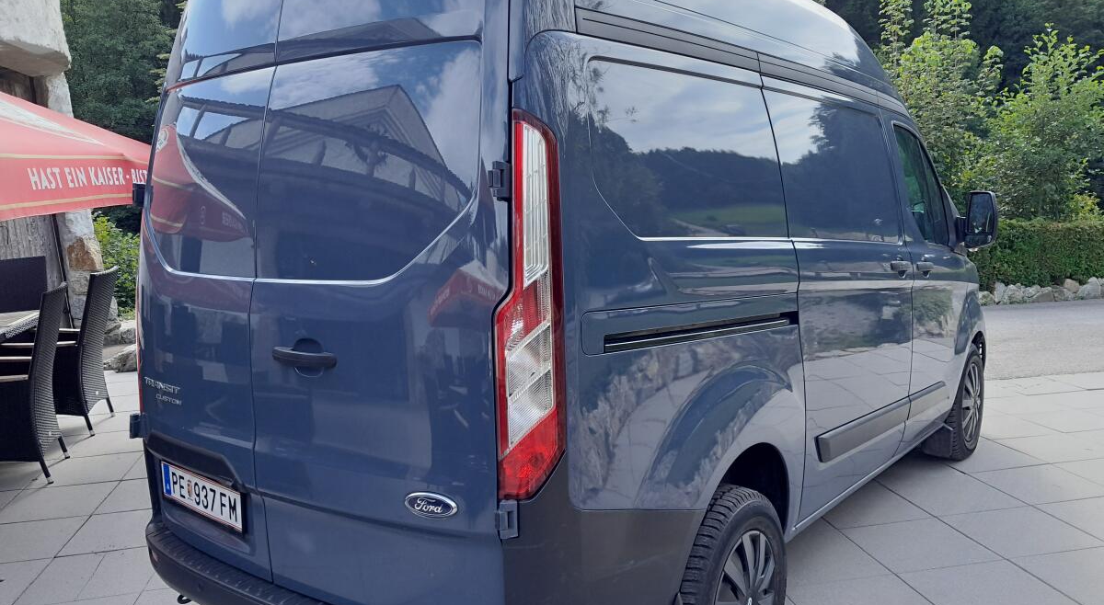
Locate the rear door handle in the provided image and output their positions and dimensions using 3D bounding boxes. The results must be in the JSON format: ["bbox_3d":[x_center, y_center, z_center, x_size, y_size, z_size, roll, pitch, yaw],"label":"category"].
[{"bbox_3d":[-0.602,0.135,2.008,0.220,0.042,0.045,3,9,36],"label":"rear door handle"}]

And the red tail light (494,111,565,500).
[{"bbox_3d":[-0.047,0.009,1.740,0.135,0.800,0.115,4,5,38],"label":"red tail light"}]

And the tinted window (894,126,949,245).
[{"bbox_3d":[1.846,-0.555,4.087,0.050,0.540,0.740,-8,2,36],"label":"tinted window"}]

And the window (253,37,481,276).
[{"bbox_3d":[-0.464,-0.326,1.992,0.720,0.570,0.055,3,-2,34],"label":"window"}]

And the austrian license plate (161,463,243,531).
[{"bbox_3d":[-1.084,0.594,2.557,0.520,0.120,0.010,4,9,42],"label":"austrian license plate"}]

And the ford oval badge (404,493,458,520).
[{"bbox_3d":[-0.271,0.456,1.860,0.146,0.057,0.012,2,8,31],"label":"ford oval badge"}]

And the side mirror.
[{"bbox_3d":[2.206,-0.428,4.295,0.200,0.305,0.130,4,9,38],"label":"side mirror"}]

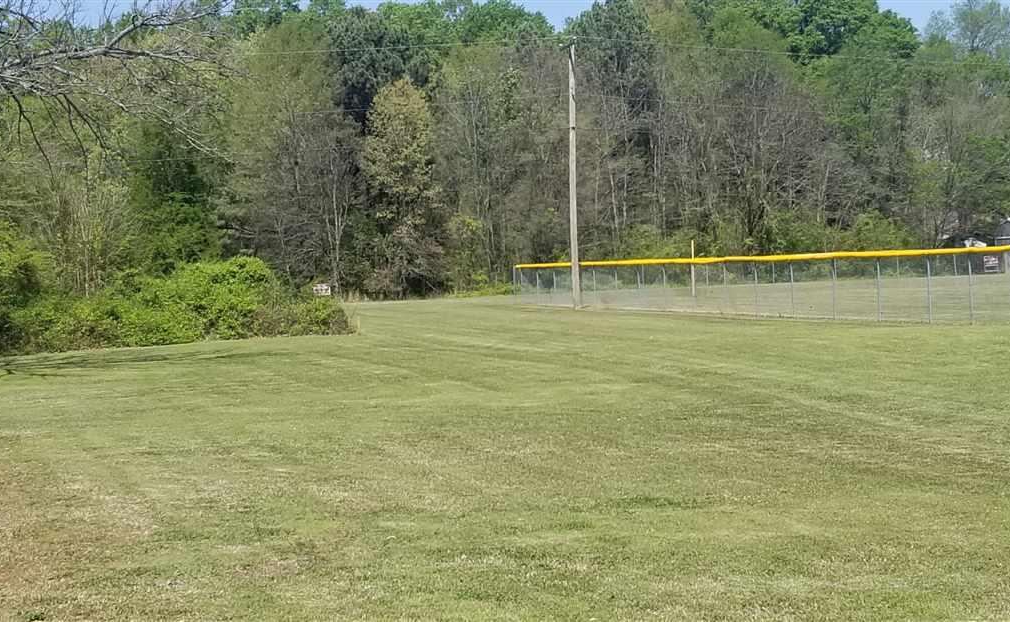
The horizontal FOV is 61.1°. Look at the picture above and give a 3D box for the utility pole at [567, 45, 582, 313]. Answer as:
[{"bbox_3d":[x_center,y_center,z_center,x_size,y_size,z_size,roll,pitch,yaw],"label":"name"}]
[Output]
[{"bbox_3d":[2.688,-5.244,32.945,0.290,10.260,0.290,-1,2,0],"label":"utility pole"}]

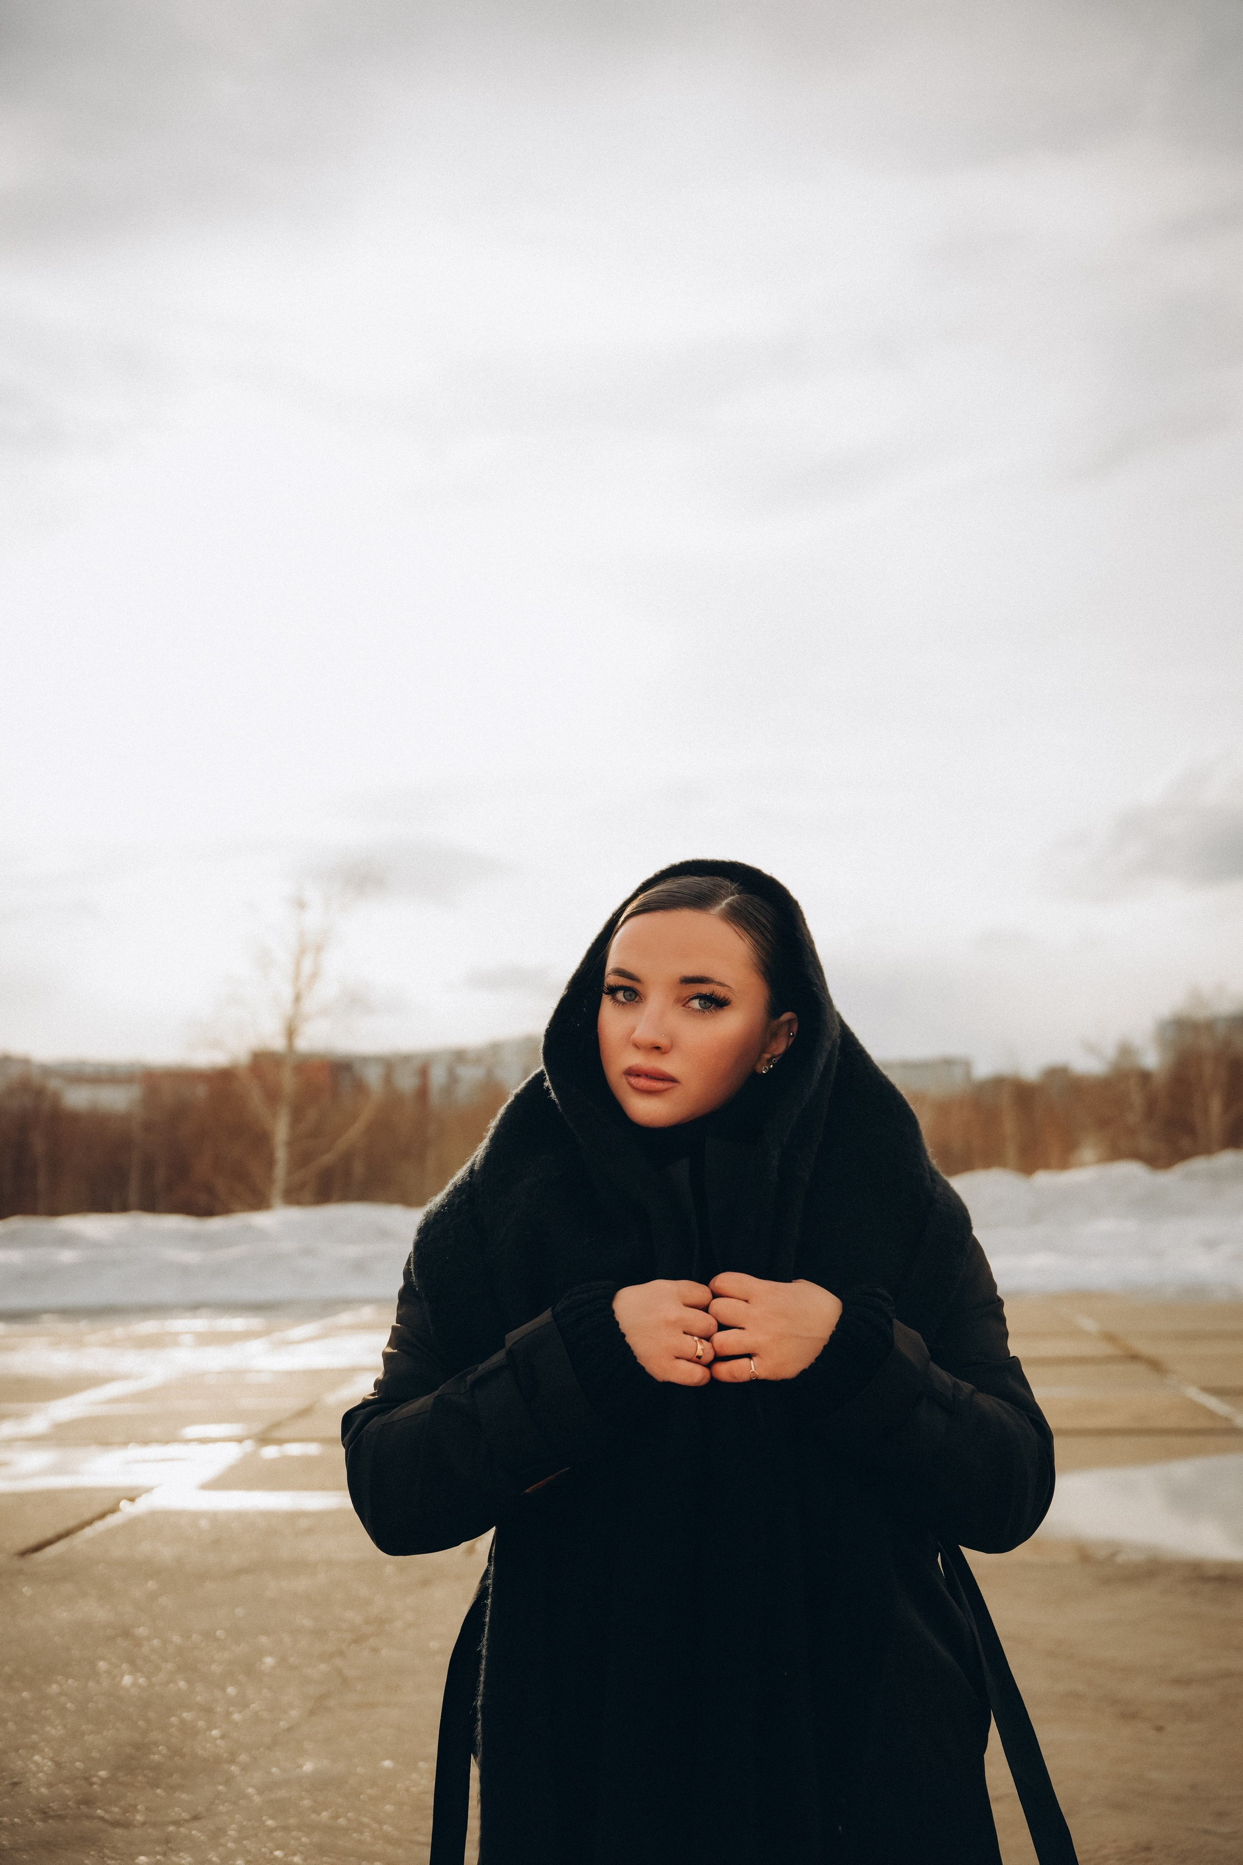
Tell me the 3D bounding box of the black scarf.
[{"bbox_3d":[0.063,0.426,1.377,0.490,1.000,0.380,-1,-7,0],"label":"black scarf"}]

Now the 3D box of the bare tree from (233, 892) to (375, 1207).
[{"bbox_3d":[-5.271,1.980,27.986,2.500,5.524,2.500,-1,-7,0],"label":"bare tree"}]

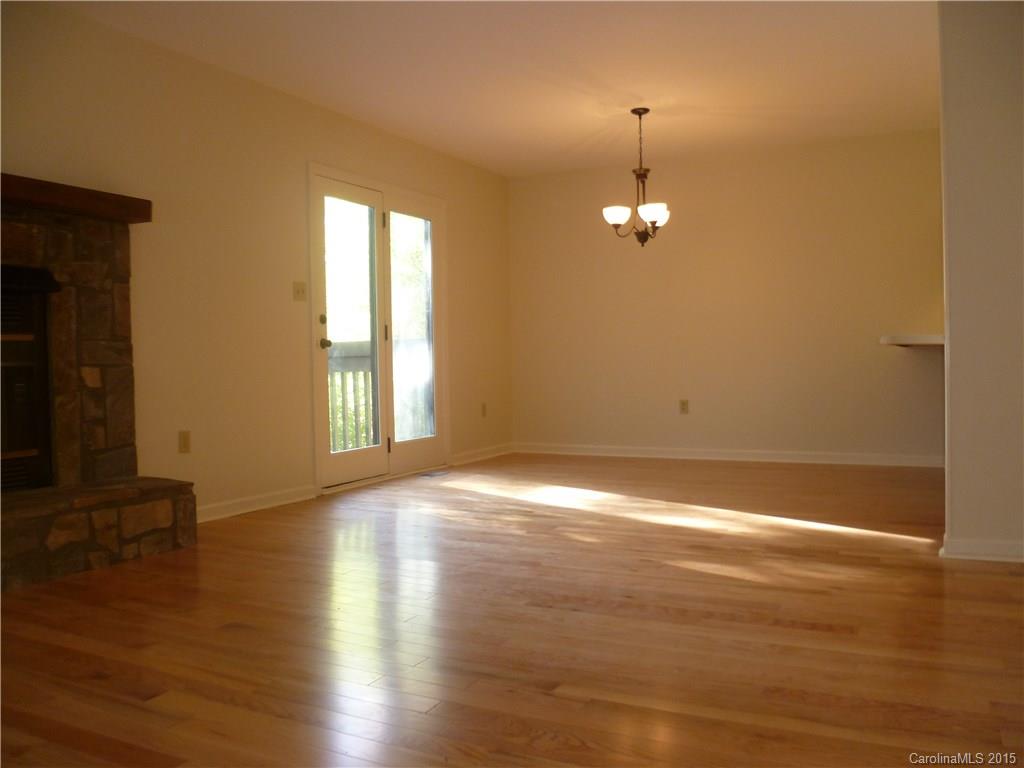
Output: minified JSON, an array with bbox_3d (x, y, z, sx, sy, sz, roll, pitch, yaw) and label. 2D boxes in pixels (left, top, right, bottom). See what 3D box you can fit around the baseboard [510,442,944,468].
[{"bbox_3d":[1.596,0.566,6.705,3.538,0.092,0.018,0,2,25],"label":"baseboard"}]

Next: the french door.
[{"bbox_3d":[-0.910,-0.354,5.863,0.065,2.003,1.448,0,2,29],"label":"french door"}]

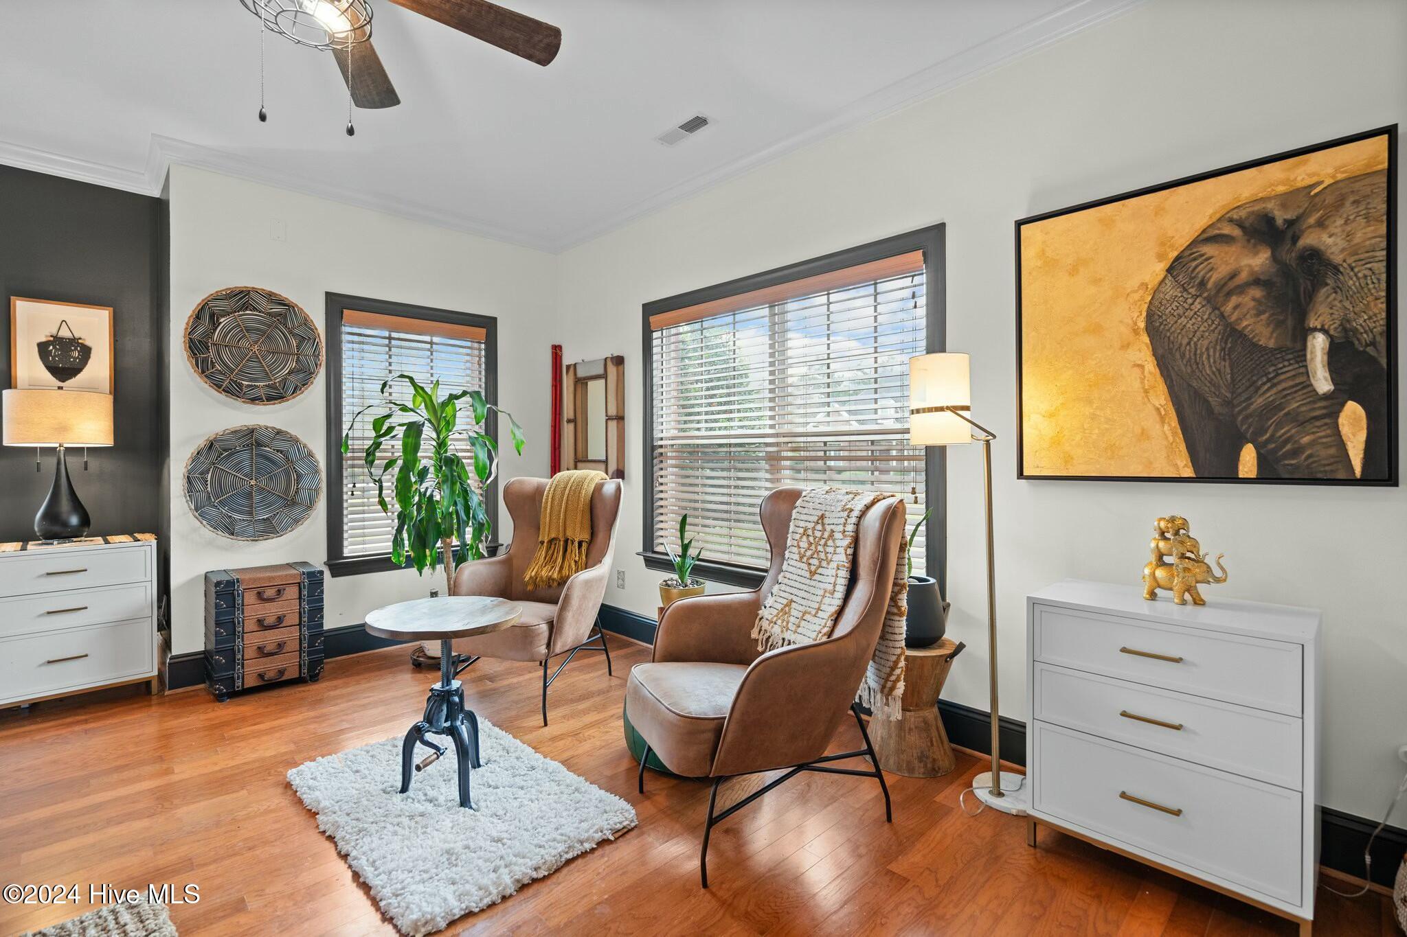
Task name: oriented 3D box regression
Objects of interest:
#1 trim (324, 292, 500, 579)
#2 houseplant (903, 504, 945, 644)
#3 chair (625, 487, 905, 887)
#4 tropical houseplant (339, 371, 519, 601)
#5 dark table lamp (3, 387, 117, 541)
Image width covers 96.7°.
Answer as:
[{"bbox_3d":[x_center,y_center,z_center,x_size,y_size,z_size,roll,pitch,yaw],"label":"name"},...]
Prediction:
[{"bbox_3d":[-1.851,-0.204,4.104,1.100,1.720,0.120,-1,1,-43],"label":"trim"},{"bbox_3d":[0.833,0.412,2.453,0.250,0.519,0.250,-1,2,-45],"label":"houseplant"},{"bbox_3d":[0.201,0.605,2.085,0.800,1.050,0.720,-1,1,-25],"label":"chair"},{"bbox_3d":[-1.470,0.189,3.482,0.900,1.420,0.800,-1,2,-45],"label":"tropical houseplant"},{"bbox_3d":[-3.312,-0.017,3.220,0.400,0.780,0.400,-1,1,-43],"label":"dark table lamp"}]

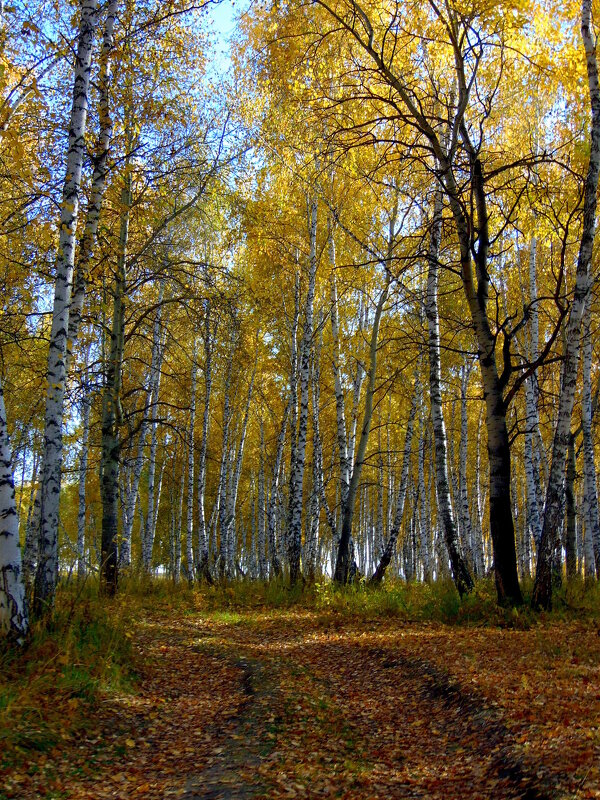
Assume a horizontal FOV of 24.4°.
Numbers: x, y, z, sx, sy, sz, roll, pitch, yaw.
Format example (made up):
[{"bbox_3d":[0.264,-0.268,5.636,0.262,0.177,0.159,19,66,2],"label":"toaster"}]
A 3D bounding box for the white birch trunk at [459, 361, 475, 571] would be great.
[{"bbox_3d":[4.975,1.958,41.306,0.310,6.320,0.310,0,-6,0],"label":"white birch trunk"}]

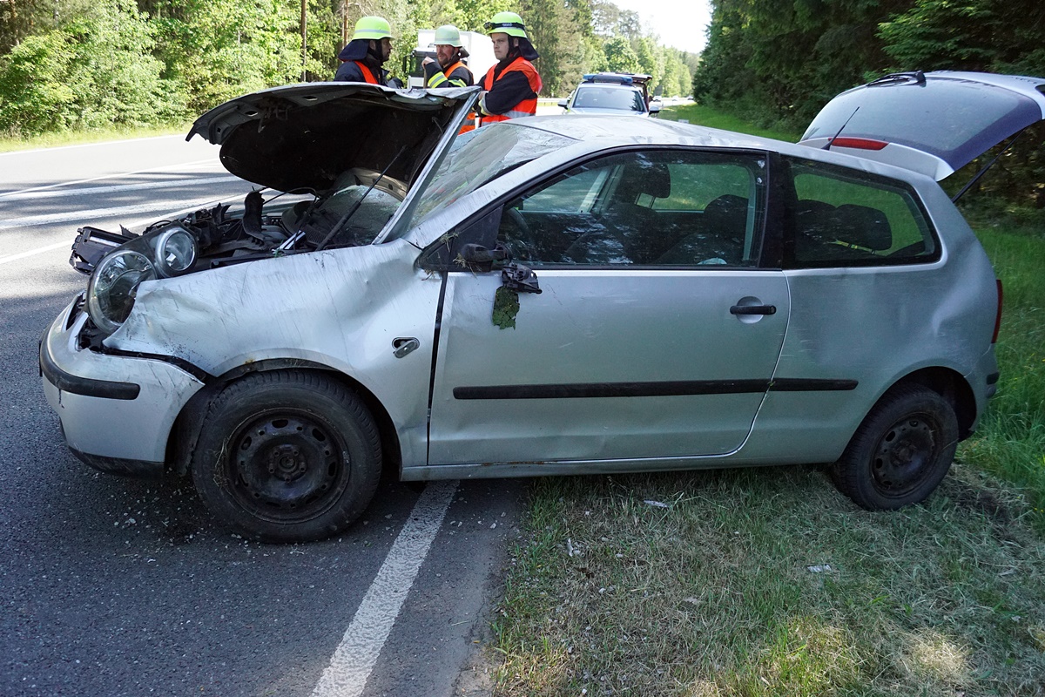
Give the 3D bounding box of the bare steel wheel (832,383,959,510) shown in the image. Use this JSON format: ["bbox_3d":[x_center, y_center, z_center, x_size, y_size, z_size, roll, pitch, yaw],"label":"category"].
[{"bbox_3d":[1.596,0.429,3.358,0.580,0.580,0.185,-3,18,-19],"label":"bare steel wheel"}]

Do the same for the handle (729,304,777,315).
[{"bbox_3d":[0.819,-0.138,2.781,0.178,0.035,0.047,1,17,-20],"label":"handle"}]

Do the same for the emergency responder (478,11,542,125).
[{"bbox_3d":[-0.121,-1.298,5.343,0.420,1.840,0.560,-11,23,-36],"label":"emergency responder"}]

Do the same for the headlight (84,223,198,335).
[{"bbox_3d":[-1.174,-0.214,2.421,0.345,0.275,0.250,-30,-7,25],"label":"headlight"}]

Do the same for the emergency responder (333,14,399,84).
[{"bbox_3d":[-1.125,-1.454,5.738,0.450,1.810,0.560,2,19,-5],"label":"emergency responder"}]

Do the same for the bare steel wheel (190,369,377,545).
[{"bbox_3d":[-0.732,0.345,2.488,0.580,0.580,0.185,1,14,-6],"label":"bare steel wheel"}]

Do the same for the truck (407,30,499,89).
[{"bbox_3d":[-3.080,-13.550,38.400,2.500,3.600,9.000,6,19,9],"label":"truck"}]

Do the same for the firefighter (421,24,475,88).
[{"bbox_3d":[-0.623,-1.717,6.538,0.420,1.810,0.560,-14,25,-42],"label":"firefighter"}]

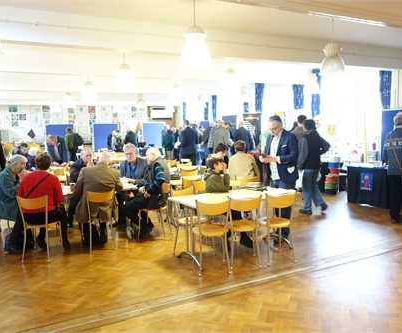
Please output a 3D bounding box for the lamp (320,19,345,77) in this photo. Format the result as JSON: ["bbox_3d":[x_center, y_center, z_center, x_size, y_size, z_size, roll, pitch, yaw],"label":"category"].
[{"bbox_3d":[1.860,-1.705,5.483,0.345,0.795,0.345,-1,6,0],"label":"lamp"}]

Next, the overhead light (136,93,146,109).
[{"bbox_3d":[-2.363,-2.585,15.328,0.410,0.580,0.410,-4,6,-28],"label":"overhead light"}]

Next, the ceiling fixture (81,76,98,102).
[{"bbox_3d":[-3.170,-2.173,11.000,0.410,0.720,0.410,-4,7,-26],"label":"ceiling fixture"}]

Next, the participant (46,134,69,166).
[{"bbox_3d":[-3.520,-0.050,9.550,0.550,1.450,0.600,1,6,18],"label":"participant"}]

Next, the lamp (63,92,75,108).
[{"bbox_3d":[-5.114,-2.549,15.058,0.420,0.570,0.420,-1,6,0],"label":"lamp"}]

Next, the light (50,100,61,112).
[{"bbox_3d":[-6.394,-2.638,17.127,0.410,0.560,0.410,-4,6,-28],"label":"light"}]

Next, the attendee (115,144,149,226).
[{"bbox_3d":[-1.161,0.298,6.557,0.560,1.350,0.800,-1,6,-2],"label":"attendee"}]

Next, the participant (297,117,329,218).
[{"bbox_3d":[2.008,0.004,7.000,0.600,1.680,0.500,-6,7,-36],"label":"participant"}]

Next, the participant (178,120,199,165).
[{"bbox_3d":[-0.360,-0.354,10.450,0.520,1.750,0.360,-4,7,-27],"label":"participant"}]

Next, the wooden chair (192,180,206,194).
[{"bbox_3d":[0.140,0.625,5.470,0.400,0.790,0.460,-3,6,-19],"label":"wooden chair"}]

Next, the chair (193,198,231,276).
[{"bbox_3d":[0.128,0.743,4.401,0.410,0.820,0.490,-2,6,-9],"label":"chair"}]

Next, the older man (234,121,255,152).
[{"bbox_3d":[1.249,-0.401,11.184,0.530,1.756,0.360,-2,6,-9],"label":"older man"}]

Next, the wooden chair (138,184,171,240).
[{"bbox_3d":[-0.675,0.632,5.764,0.490,0.820,0.410,-1,6,9],"label":"wooden chair"}]

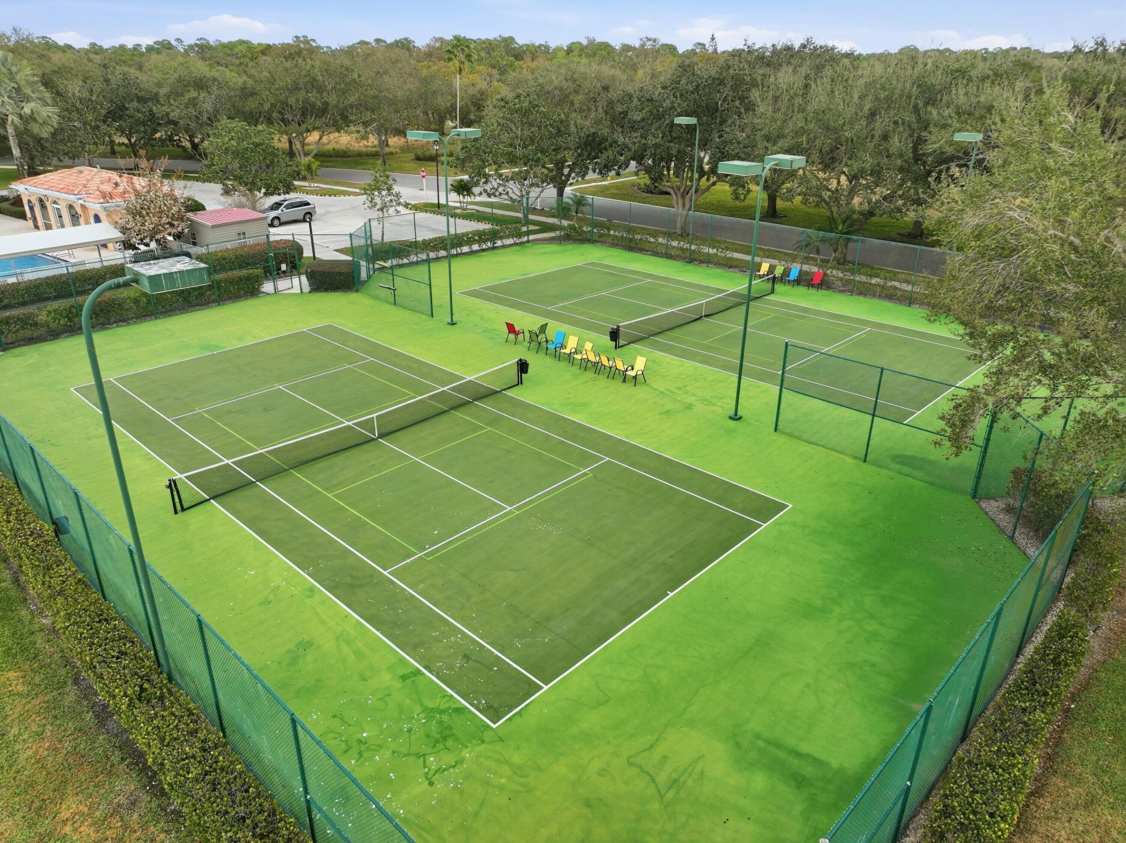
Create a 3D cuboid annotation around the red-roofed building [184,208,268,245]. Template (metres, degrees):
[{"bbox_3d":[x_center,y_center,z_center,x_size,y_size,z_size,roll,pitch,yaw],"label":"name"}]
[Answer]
[{"bbox_3d":[-21.477,-11.838,49.213,4.939,2.661,3.668,20,31,36],"label":"red-roofed building"}]

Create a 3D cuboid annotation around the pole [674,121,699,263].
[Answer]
[{"bbox_3d":[7.234,-13.391,45.749,1.000,8.380,1.900,22,33,39],"label":"pole"}]

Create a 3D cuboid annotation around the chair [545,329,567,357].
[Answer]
[{"bbox_3d":[-0.279,-3.245,32.462,0.570,0.950,0.720,20,31,36],"label":"chair"}]

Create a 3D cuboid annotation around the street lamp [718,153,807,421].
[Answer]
[{"bbox_3d":[5.980,-3.962,24.991,1.150,8.500,3.100,22,32,39],"label":"street lamp"}]

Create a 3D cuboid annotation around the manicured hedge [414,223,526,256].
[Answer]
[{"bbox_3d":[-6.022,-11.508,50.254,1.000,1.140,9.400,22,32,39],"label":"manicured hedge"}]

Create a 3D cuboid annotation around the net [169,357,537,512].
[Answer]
[{"bbox_3d":[-6.071,0.061,25.393,0.130,1.080,13.150,22,33,39],"label":"net"}]

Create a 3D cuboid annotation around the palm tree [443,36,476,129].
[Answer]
[{"bbox_3d":[-14.466,-45.269,107.976,4.500,14.445,4.500,-3,25,-7],"label":"palm tree"}]

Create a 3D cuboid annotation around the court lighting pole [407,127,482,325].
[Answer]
[{"bbox_3d":[-5.149,-8.487,34.818,1.300,8.500,3.100,22,32,39],"label":"court lighting pole"}]

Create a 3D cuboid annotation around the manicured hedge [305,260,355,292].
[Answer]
[{"bbox_3d":[-12.397,-7.973,42.629,2.500,1.120,1.900,0,25,0],"label":"manicured hedge"}]

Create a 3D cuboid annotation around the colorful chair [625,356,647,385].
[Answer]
[{"bbox_3d":[2.790,-1.936,29.618,0.570,0.950,0.720,22,32,39],"label":"colorful chair"}]

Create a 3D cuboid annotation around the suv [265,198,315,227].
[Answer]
[{"bbox_3d":[-21.377,-16.116,59.862,1.880,1.750,4.680,23,33,40],"label":"suv"}]

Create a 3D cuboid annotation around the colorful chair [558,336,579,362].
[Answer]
[{"bbox_3d":[0.288,-2.963,32.112,0.580,0.920,0.710,18,30,34],"label":"colorful chair"}]

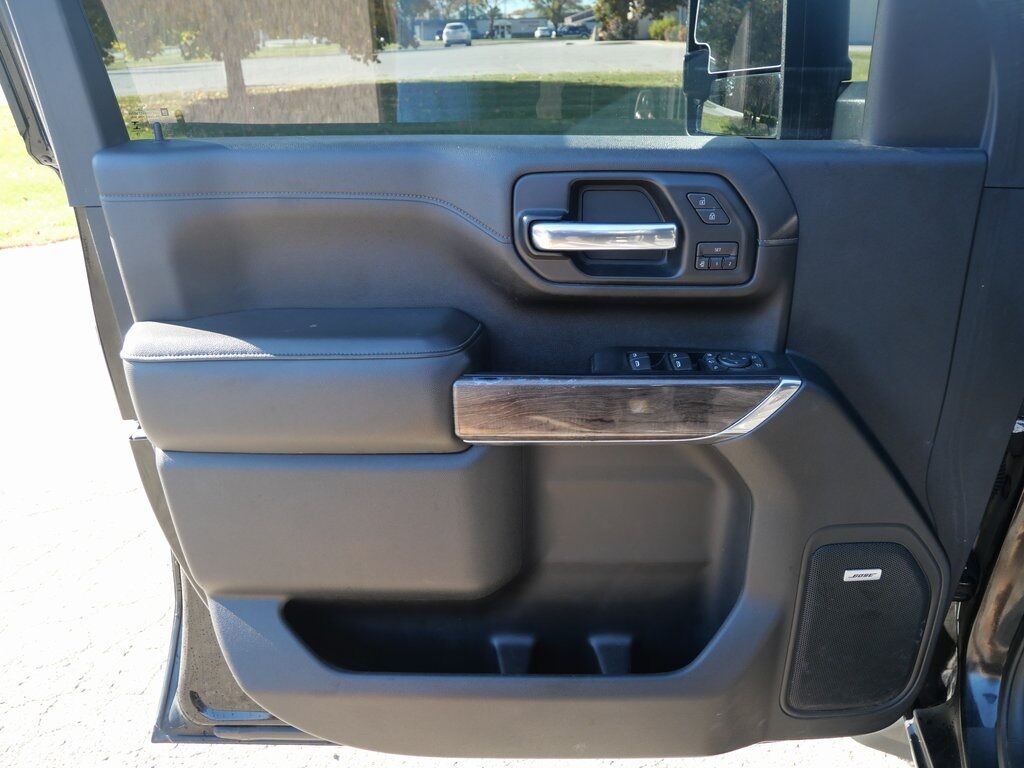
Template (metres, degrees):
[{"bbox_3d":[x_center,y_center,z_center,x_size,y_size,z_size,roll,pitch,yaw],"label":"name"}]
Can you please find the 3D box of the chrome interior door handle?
[{"bbox_3d":[0.095,-0.153,0.741,0.153,0.029,0.030,0,27,0],"label":"chrome interior door handle"}]

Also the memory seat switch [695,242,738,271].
[{"bbox_3d":[0.222,-0.140,0.773,0.043,0.029,0.010,0,27,0],"label":"memory seat switch"}]

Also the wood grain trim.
[{"bbox_3d":[0.112,0.023,0.772,0.350,0.073,0.030,0,27,0],"label":"wood grain trim"}]

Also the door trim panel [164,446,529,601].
[{"bbox_3d":[-0.181,0.147,0.824,0.387,0.195,0.082,0,27,0],"label":"door trim panel"}]

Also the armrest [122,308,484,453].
[{"bbox_3d":[-0.205,-0.006,0.767,0.352,0.124,0.115,0,27,0],"label":"armrest"}]

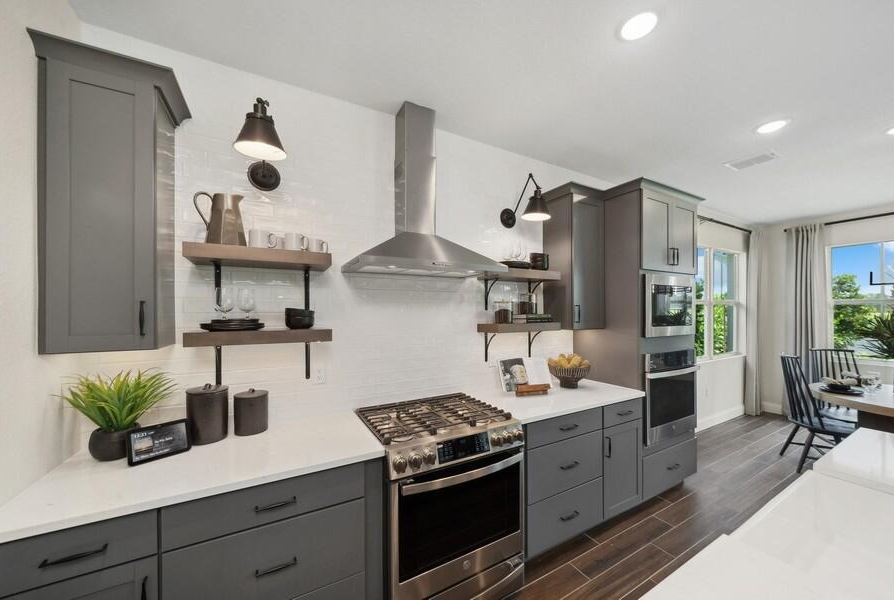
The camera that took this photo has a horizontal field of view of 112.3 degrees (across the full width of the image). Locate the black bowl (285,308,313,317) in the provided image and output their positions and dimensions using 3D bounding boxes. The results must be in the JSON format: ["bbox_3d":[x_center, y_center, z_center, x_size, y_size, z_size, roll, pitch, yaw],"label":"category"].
[{"bbox_3d":[-0.771,0.081,1.583,0.140,0.058,0.140,0,0,-27],"label":"black bowl"}]

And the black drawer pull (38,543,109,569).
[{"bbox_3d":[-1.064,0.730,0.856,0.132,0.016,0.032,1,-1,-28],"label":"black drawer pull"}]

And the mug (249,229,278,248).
[{"bbox_3d":[-0.904,-0.292,1.482,0.115,0.094,0.083,1,-1,-28],"label":"mug"}]

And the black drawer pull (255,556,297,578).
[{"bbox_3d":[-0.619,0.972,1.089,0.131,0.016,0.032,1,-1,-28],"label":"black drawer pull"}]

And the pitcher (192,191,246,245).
[{"bbox_3d":[-1.066,-0.372,1.411,0.205,0.255,0.150,1,-1,-28],"label":"pitcher"}]

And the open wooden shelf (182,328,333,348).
[{"bbox_3d":[-0.904,0.179,1.507,0.600,0.061,0.250,1,-1,-28],"label":"open wooden shelf"}]

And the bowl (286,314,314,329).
[{"bbox_3d":[-0.771,0.119,1.582,0.140,0.060,0.140,0,0,-27],"label":"bowl"}]

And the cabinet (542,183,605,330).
[{"bbox_3d":[1.038,-0.314,2.476,0.385,1.070,0.345,1,-1,-28],"label":"cabinet"}]

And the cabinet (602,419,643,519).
[{"bbox_3d":[1.119,1.205,2.418,0.452,0.622,0.626,1,-1,-28],"label":"cabinet"}]

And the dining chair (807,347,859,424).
[{"bbox_3d":[4.220,1.090,3.070,0.510,1.030,0.570,0,0,7],"label":"dining chair"}]

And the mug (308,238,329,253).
[{"bbox_3d":[-0.716,-0.287,1.656,0.115,0.090,0.085,0,0,-27],"label":"mug"}]

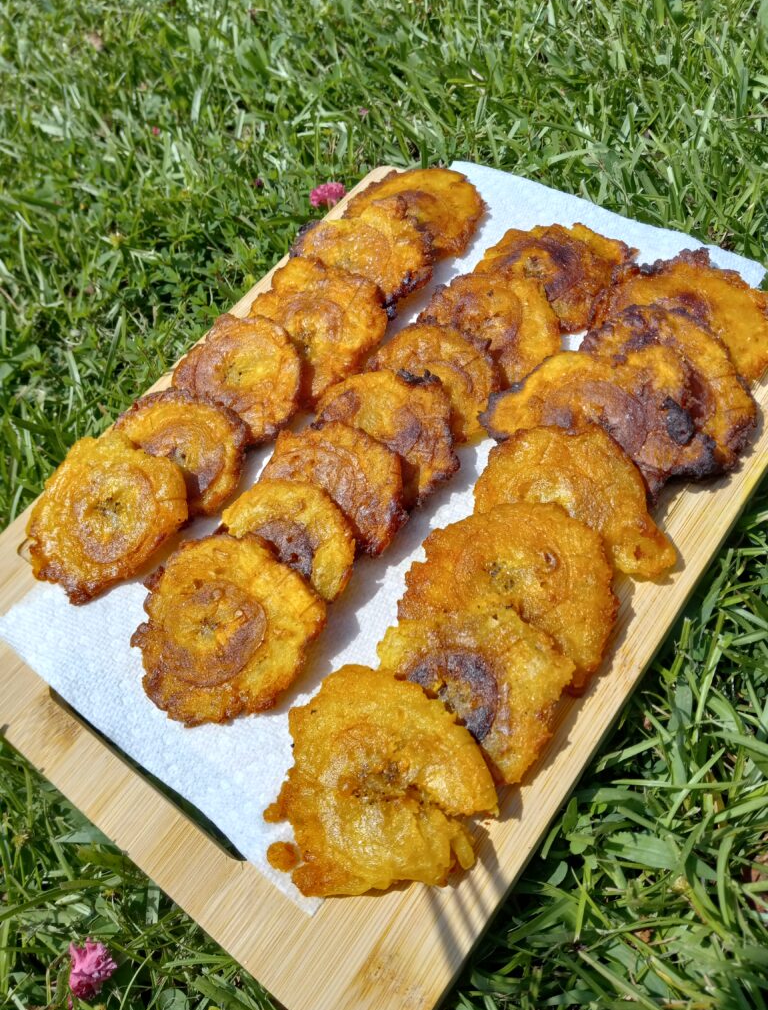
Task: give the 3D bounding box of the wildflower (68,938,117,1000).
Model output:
[{"bbox_3d":[-0.086,0.137,0.236,0.013,0.014,0.016,0,62,6],"label":"wildflower"}]

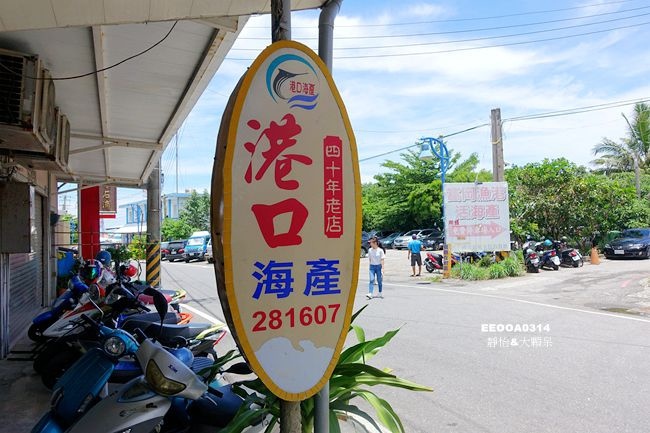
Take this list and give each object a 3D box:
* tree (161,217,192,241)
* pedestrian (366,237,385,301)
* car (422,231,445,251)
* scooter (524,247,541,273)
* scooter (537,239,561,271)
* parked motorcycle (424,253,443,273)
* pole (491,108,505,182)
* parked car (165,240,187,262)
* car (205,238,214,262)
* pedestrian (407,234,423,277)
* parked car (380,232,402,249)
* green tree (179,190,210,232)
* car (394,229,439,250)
[{"bbox_3d":[-12.724,1.595,36.352,2.900,3.200,2.900,-1,-2,16],"label":"tree"},{"bbox_3d":[1.308,1.337,11.433,0.480,1.610,0.400,-3,-3,25],"label":"pedestrian"},{"bbox_3d":[10.337,1.998,36.927,4.500,1.680,1.820,0,-2,-36],"label":"car"},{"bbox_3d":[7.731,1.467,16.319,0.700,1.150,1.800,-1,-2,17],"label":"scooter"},{"bbox_3d":[8.761,1.473,16.999,0.700,1.150,1.800,-1,-2,10],"label":"scooter"},{"bbox_3d":[4.837,1.758,17.622,1.800,1.100,0.680,-3,-3,25],"label":"parked motorcycle"},{"bbox_3d":[6.719,-0.981,16.733,0.400,6.400,0.400,-2,-3,22],"label":"pole"},{"bbox_3d":[-10.162,2.548,32.682,1.760,1.550,4.400,-2,-2,11],"label":"parked car"},{"bbox_3d":[-5.912,2.056,28.225,1.740,1.550,4.400,-1,-2,17],"label":"car"},{"bbox_3d":[3.480,1.491,16.984,0.600,1.650,0.380,-2,-2,12],"label":"pedestrian"},{"bbox_3d":[7.389,2.248,40.825,4.300,1.520,1.730,1,-2,-37],"label":"parked car"},{"bbox_3d":[-13.330,0.620,45.137,3.900,6.600,3.900,-1,-2,-16],"label":"green tree"},{"bbox_3d":[8.487,2.087,38.827,4.500,1.680,1.820,1,-2,-37],"label":"car"}]

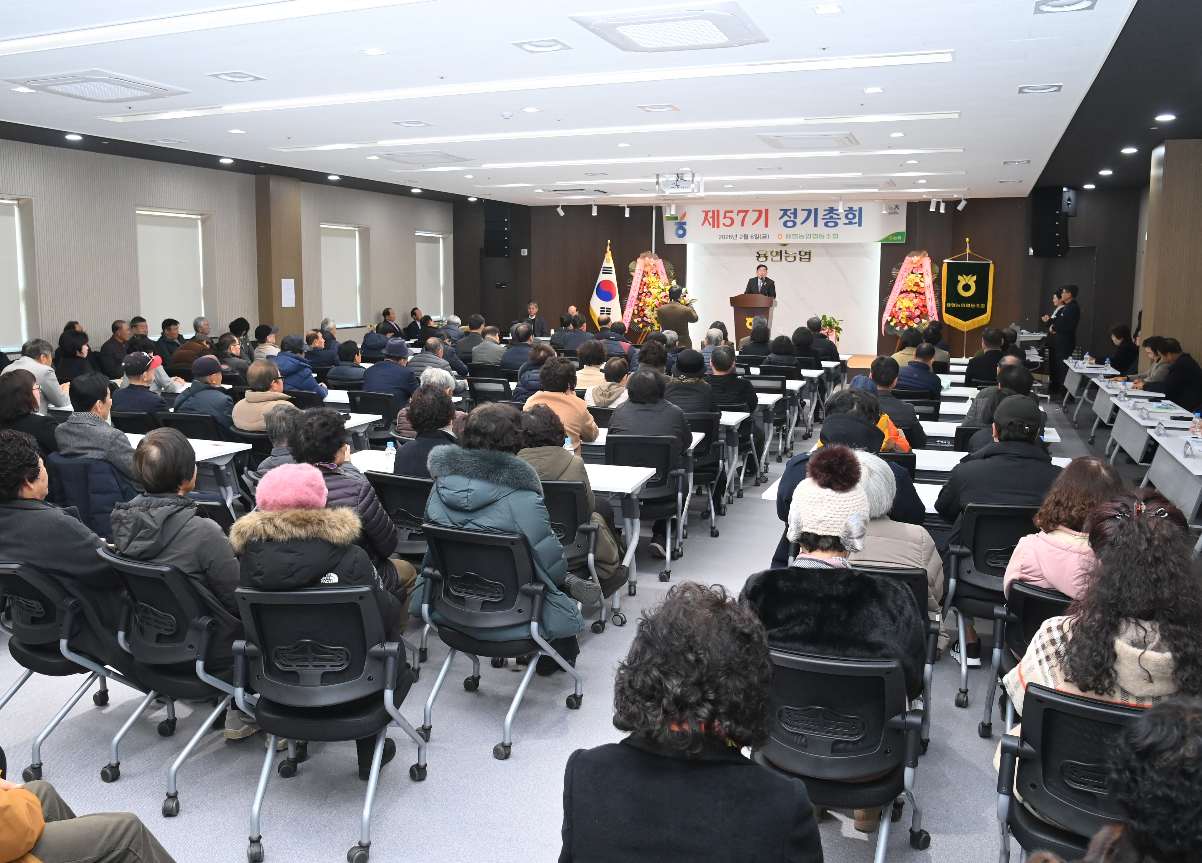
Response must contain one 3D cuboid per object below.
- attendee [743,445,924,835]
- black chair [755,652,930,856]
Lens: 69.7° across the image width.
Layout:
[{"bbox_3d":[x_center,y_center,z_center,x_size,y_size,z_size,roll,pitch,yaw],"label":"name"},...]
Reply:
[{"bbox_3d":[0.658,0.691,2.579,0.540,1.360,0.750,3,10,13],"label":"attendee"},{"bbox_3d":[0.646,0.938,2.510,0.550,0.840,0.570,5,11,23],"label":"black chair"}]

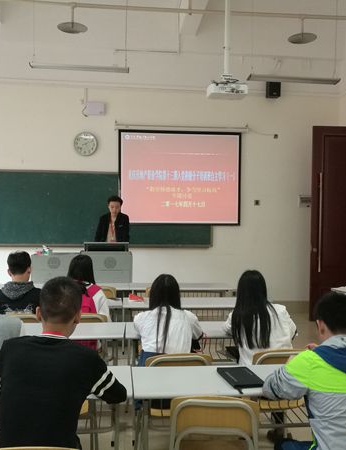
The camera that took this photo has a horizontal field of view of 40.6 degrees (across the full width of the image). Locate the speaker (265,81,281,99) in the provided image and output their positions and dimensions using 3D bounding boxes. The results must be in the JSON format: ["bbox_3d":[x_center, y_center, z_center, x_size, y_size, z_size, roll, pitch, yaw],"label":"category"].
[{"bbox_3d":[1.651,-2.203,7.704,0.190,0.240,0.200,1,0,-6],"label":"speaker"}]

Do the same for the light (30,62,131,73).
[{"bbox_3d":[-1.150,-1.958,5.838,1.240,0.090,0.180,0,1,-4],"label":"light"}]

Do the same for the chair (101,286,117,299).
[{"bbox_3d":[-0.810,1.063,5.182,0.400,0.810,0.470,0,1,-4],"label":"chair"}]

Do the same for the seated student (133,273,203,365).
[{"bbox_3d":[-0.024,0.904,3.054,0.460,1.181,0.720,1,0,-6],"label":"seated student"}]

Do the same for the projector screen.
[{"bbox_3d":[0.131,-0.759,7.683,2.016,1.527,0.040,1,0,-6],"label":"projector screen"}]

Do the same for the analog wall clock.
[{"bbox_3d":[-1.363,-1.269,7.326,0.370,0.375,0.050,0,1,-4],"label":"analog wall clock"}]

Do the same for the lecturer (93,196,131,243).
[{"bbox_3d":[-0.882,0.430,6.748,0.530,1.710,0.420,1,0,-6],"label":"lecturer"}]

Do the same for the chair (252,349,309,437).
[{"bbox_3d":[0.629,1.127,2.927,0.400,0.810,0.480,0,1,-4],"label":"chair"}]

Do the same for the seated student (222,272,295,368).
[{"bbox_3d":[0.579,0.897,3.140,0.480,1.206,0.720,1,0,-6],"label":"seated student"}]

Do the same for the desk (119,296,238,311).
[{"bbox_3d":[0.132,1.114,4.394,1.200,0.760,0.440,0,1,-4],"label":"desk"}]

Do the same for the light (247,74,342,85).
[{"bbox_3d":[1.695,-2.044,6.574,1.260,0.060,0.200,1,0,-6],"label":"light"}]

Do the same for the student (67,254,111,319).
[{"bbox_3d":[-0.741,0.875,3.976,0.460,1.250,0.700,0,1,-4],"label":"student"}]

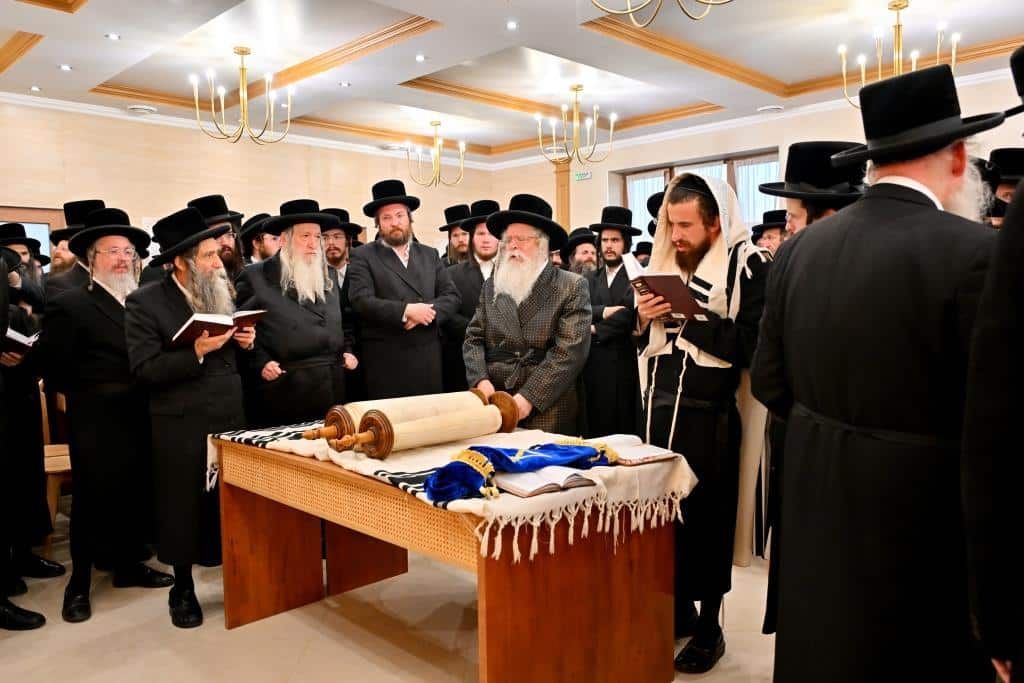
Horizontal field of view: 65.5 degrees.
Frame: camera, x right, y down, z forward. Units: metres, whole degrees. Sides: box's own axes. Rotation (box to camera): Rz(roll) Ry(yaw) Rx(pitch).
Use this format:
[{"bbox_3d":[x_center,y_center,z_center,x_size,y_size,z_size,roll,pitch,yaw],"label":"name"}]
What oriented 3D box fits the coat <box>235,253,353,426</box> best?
[{"bbox_3d":[-1.024,0.215,3.750,0.570,1.276,0.400,-3,4,-37],"label":"coat"}]

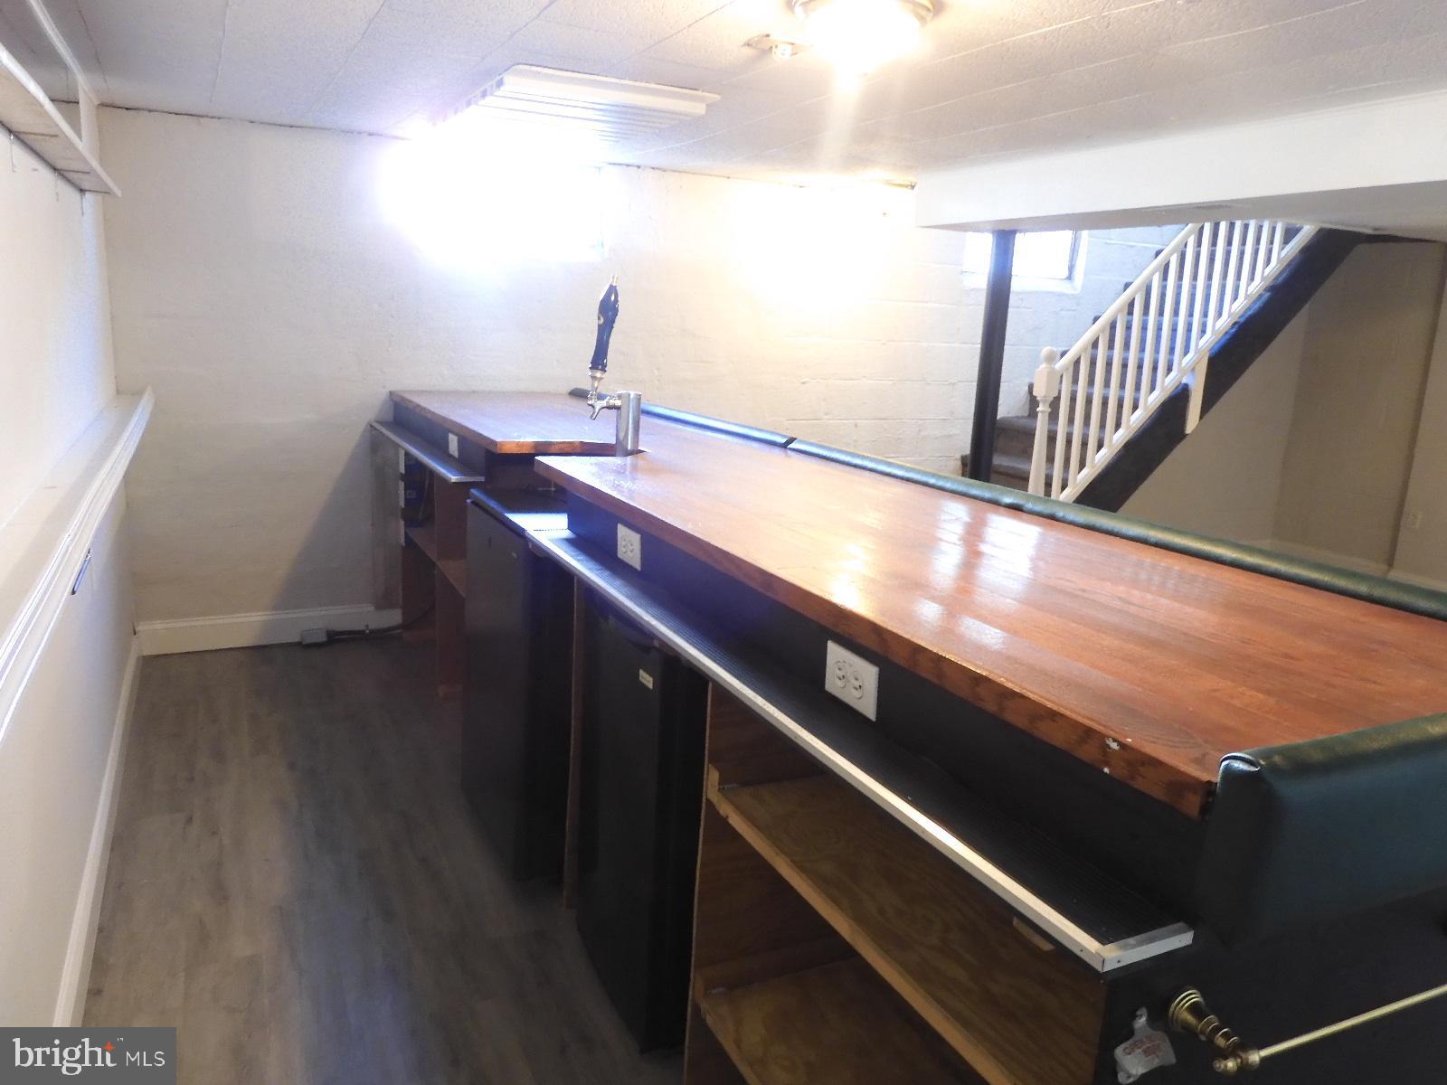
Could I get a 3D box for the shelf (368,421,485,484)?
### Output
[{"bbox_3d":[-1.103,-0.341,3.633,0.110,0.022,1.525,-3,14,-26],"label":"shelf"}]

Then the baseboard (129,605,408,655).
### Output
[{"bbox_3d":[-1.898,0.370,4.256,1.018,0.131,0.018,-3,14,-26],"label":"baseboard"}]

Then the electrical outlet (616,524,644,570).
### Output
[{"bbox_3d":[-0.185,0.008,1.949,0.008,0.070,0.117,-3,14,-26],"label":"electrical outlet"}]

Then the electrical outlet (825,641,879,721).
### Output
[{"bbox_3d":[0.160,0.174,1.269,0.008,0.070,0.115,-3,14,-26],"label":"electrical outlet"}]

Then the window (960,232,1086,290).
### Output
[{"bbox_3d":[1.676,-1.595,5.593,0.830,0.378,0.100,-3,14,-26],"label":"window"}]

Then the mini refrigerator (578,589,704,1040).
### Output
[{"bbox_3d":[-0.019,0.545,2.162,0.480,0.845,0.450,-3,14,-26],"label":"mini refrigerator"}]

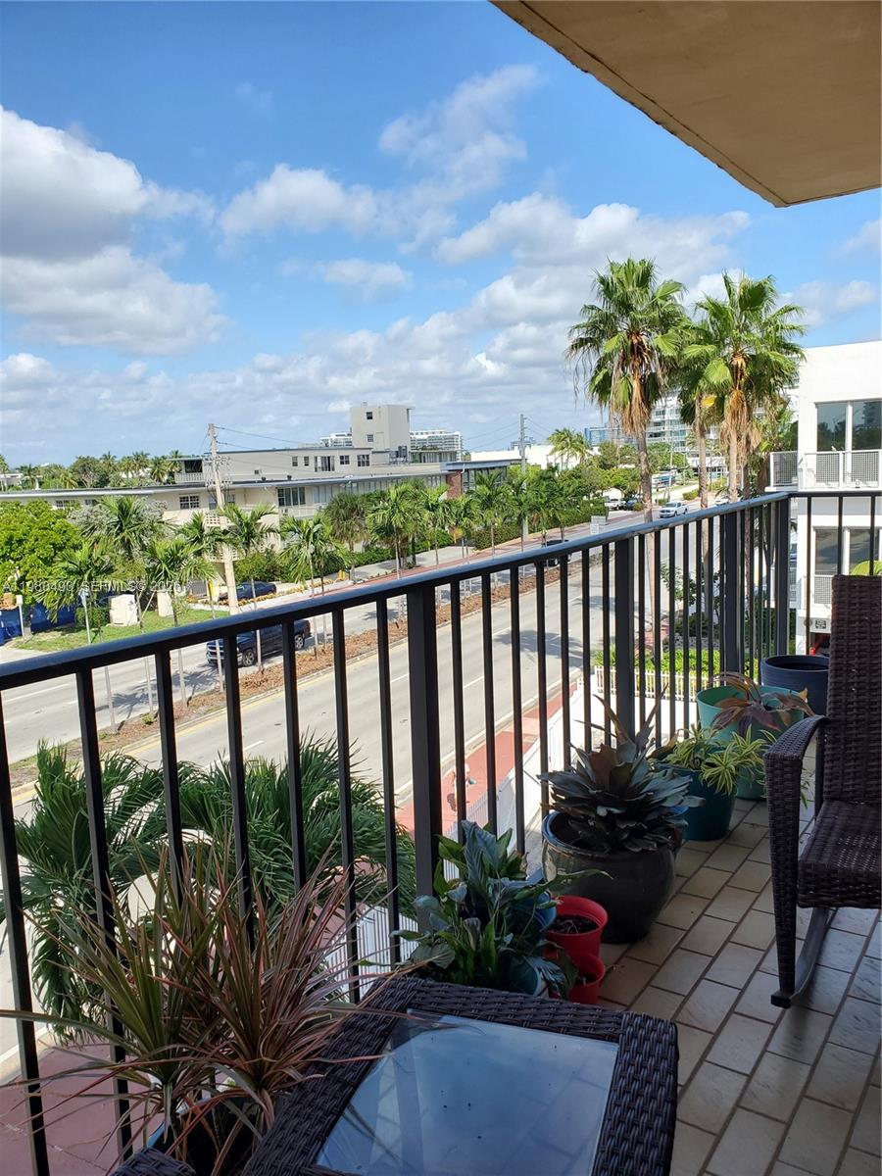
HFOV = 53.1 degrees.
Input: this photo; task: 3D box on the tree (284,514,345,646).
[{"bbox_3d":[-6.521,-0.105,45.034,3.100,7.128,3.100,-3,9,-8],"label":"tree"}]

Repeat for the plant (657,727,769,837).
[{"bbox_3d":[0.934,0.654,3.022,0.380,0.371,0.370,1,9,17],"label":"plant"}]

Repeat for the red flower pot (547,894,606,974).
[{"bbox_3d":[0.328,0.924,2.259,0.200,0.180,0.200,-1,8,8],"label":"red flower pot"}]

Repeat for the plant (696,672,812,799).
[{"bbox_3d":[1.196,0.548,3.394,0.460,0.450,0.440,1,9,20],"label":"plant"}]

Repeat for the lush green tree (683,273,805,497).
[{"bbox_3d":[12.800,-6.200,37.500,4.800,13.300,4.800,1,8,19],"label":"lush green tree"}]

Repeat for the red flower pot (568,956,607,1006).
[{"bbox_3d":[0.315,0.944,2.050,0.140,0.135,0.140,-1,9,9],"label":"red flower pot"}]

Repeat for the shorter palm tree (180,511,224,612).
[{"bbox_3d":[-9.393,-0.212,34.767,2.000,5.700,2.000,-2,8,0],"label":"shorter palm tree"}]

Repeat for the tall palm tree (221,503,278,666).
[{"bbox_3d":[-8.885,0.048,41.383,2.750,8.093,2.750,-4,9,-12],"label":"tall palm tree"}]

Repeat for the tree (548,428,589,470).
[{"bbox_3d":[18.912,-16.902,130.939,5.800,13.501,5.800,-1,8,8],"label":"tree"}]

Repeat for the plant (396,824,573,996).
[{"bbox_3d":[0.108,0.798,2.166,0.440,0.470,0.420,-2,8,2],"label":"plant"}]

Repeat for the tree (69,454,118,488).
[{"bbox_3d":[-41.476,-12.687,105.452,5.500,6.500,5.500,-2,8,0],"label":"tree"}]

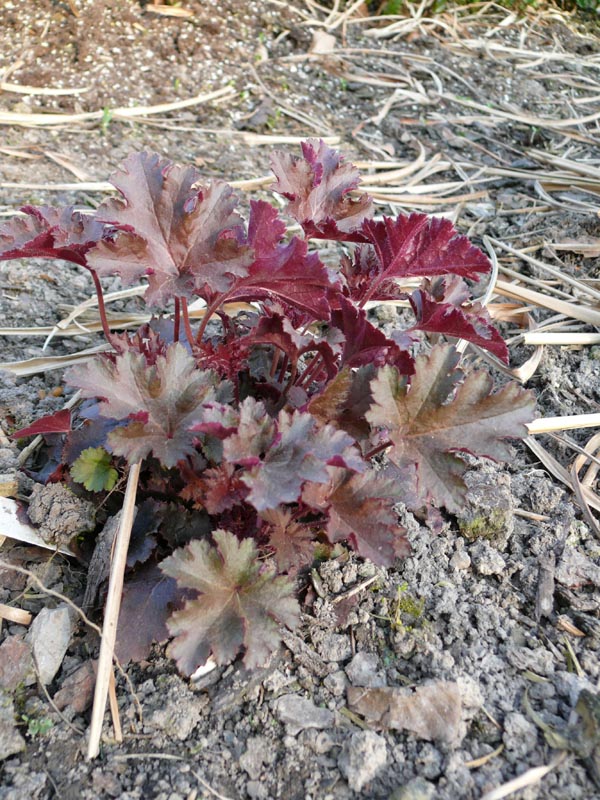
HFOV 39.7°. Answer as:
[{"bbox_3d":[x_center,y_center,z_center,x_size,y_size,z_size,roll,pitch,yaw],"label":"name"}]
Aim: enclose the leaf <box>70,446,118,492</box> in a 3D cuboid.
[{"bbox_3d":[-0.134,0.045,0.543,0.029,0.008,0.027,12,59,14],"label":"leaf"}]

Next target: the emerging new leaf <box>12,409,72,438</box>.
[{"bbox_3d":[-0.184,0.017,0.596,0.041,0.016,0.022,3,30,-25],"label":"emerging new leaf"}]

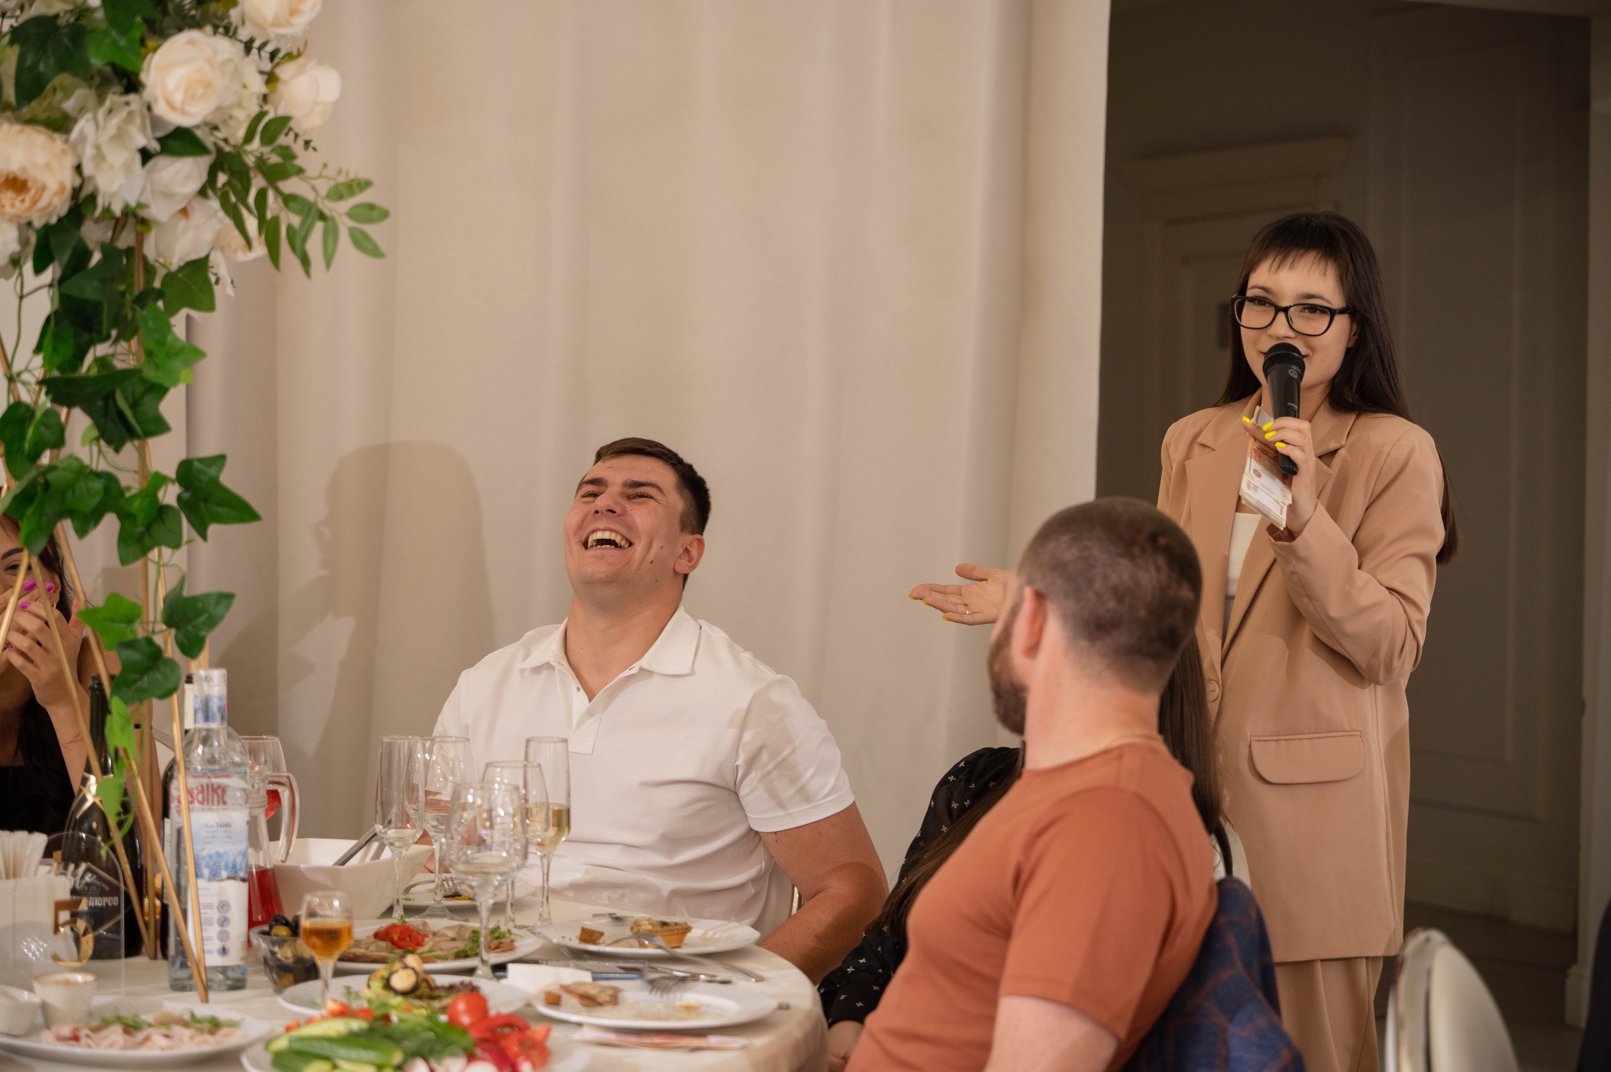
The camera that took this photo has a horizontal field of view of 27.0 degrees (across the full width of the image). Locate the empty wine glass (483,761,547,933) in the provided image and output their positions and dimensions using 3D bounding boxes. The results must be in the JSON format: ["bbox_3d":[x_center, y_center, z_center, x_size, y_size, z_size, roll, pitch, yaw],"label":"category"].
[{"bbox_3d":[-0.329,0.357,3.775,0.082,0.200,0.082,0,2,0],"label":"empty wine glass"}]

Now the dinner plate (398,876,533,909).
[{"bbox_3d":[-0.447,0.436,4.047,0.250,0.025,0.250,0,2,0],"label":"dinner plate"}]

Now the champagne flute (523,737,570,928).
[{"bbox_3d":[-0.297,0.344,3.852,0.056,0.221,0.056,0,2,0],"label":"champagne flute"}]

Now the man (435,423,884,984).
[{"bbox_3d":[-0.284,0.540,4.067,0.620,1.315,0.800,1,2,28],"label":"man"}]

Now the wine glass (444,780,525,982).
[{"bbox_3d":[-0.328,0.363,3.453,0.083,0.210,0.083,0,2,0],"label":"wine glass"}]

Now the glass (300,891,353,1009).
[{"bbox_3d":[-0.455,0.408,3.184,0.050,0.135,0.050,0,2,0],"label":"glass"}]

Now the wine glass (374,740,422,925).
[{"bbox_3d":[-0.465,0.344,3.849,0.056,0.220,0.056,0,2,0],"label":"wine glass"}]

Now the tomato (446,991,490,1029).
[{"bbox_3d":[-0.308,0.433,3.060,0.039,0.036,0.039,0,2,0],"label":"tomato"}]

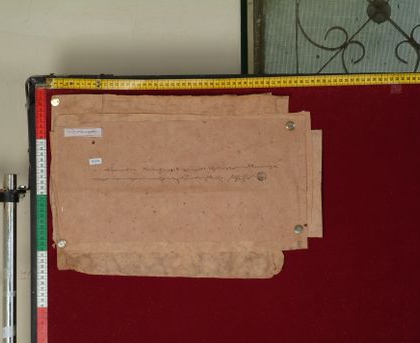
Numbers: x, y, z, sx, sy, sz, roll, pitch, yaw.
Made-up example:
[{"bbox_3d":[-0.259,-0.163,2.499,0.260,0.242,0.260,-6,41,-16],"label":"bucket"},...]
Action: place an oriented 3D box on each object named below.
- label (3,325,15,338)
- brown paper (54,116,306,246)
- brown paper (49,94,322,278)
[{"bbox_3d":[-0.365,0.290,2.270,0.022,0.025,0.008,0,-1,0],"label":"label"},{"bbox_3d":[-0.053,0.017,2.238,0.463,0.242,0.008,-1,-2,2],"label":"brown paper"},{"bbox_3d":[-0.043,0.026,2.240,0.489,0.328,0.010,-1,-2,2],"label":"brown paper"}]

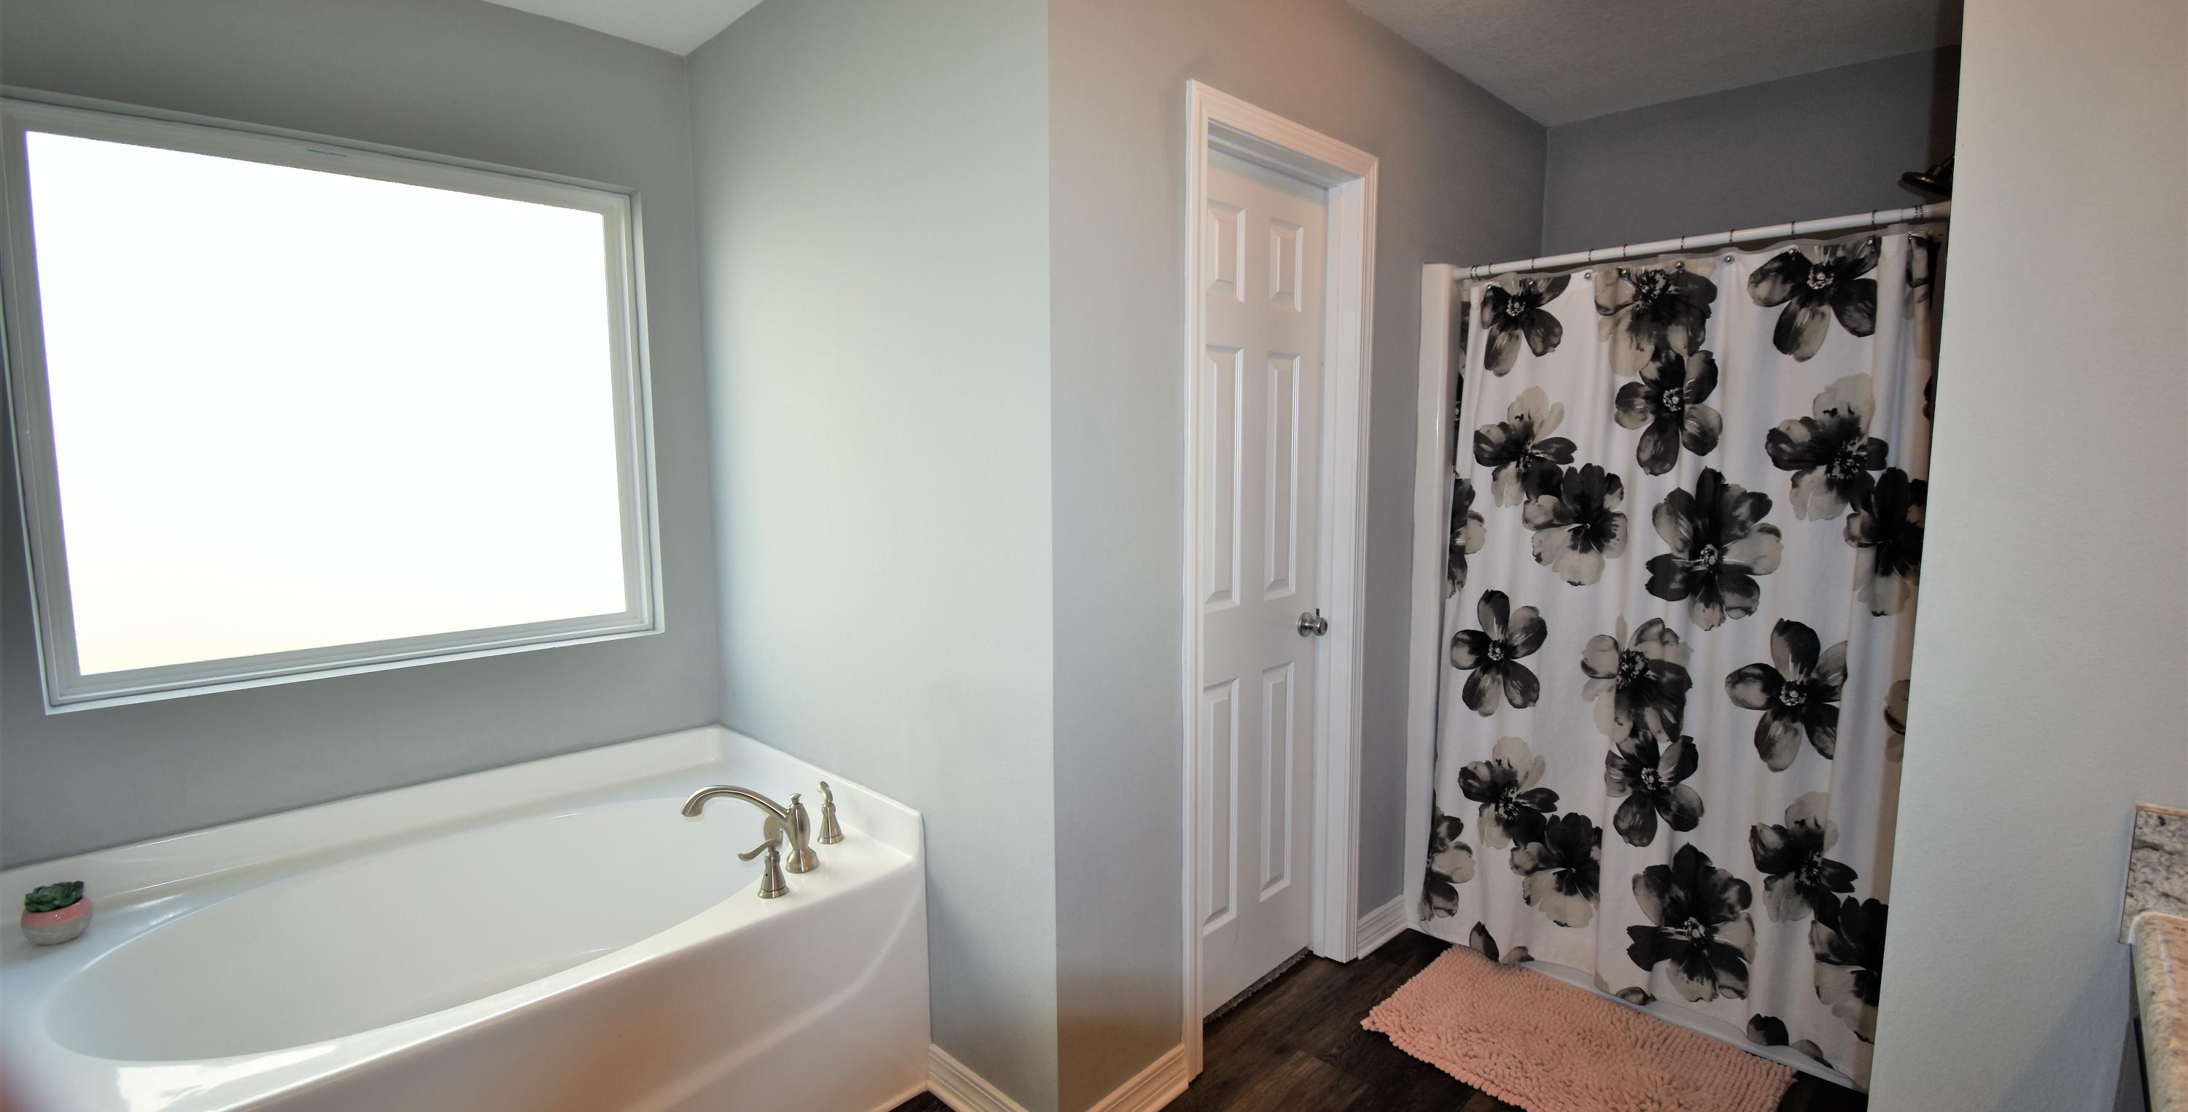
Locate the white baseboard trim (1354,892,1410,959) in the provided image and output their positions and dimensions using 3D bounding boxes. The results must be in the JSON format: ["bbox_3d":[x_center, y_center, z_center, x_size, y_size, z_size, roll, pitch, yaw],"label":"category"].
[{"bbox_3d":[0.835,1.059,2.625,0.250,0.120,0.016,-7,9,-44],"label":"white baseboard trim"}]

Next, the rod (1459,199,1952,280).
[{"bbox_3d":[1.360,-0.729,2.138,0.028,0.028,1.020,-7,9,-44],"label":"rod"}]

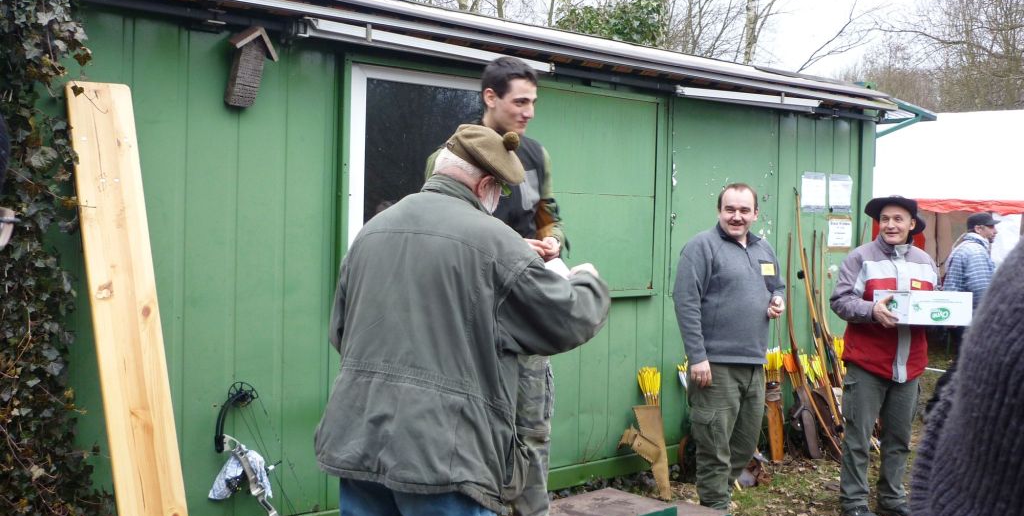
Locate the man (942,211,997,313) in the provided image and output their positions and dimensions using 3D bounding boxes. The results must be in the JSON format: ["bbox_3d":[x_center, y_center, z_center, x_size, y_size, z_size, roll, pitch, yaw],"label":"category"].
[{"bbox_3d":[3.670,0.535,7.855,0.420,1.803,0.520,1,1,22],"label":"man"}]

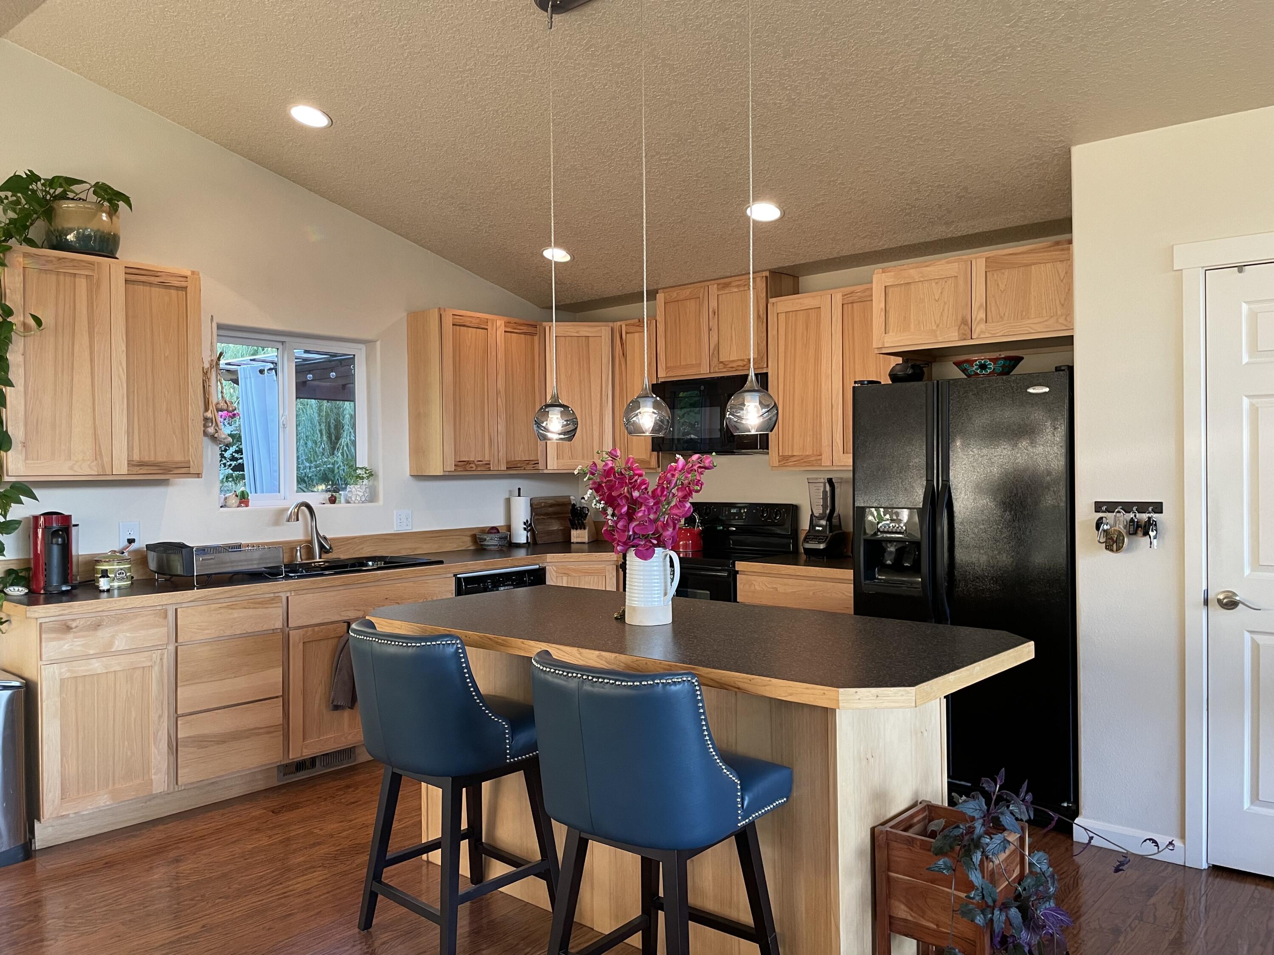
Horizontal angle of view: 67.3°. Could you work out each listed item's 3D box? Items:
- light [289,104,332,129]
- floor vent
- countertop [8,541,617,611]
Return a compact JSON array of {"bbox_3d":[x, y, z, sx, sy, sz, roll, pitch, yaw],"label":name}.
[{"bbox_3d":[-1.410,-1.573,4.143,0.180,0.030,0.180,0,-14,41],"label":"light"},{"bbox_3d":[-1.461,1.314,4.396,0.017,0.084,0.397,0,1,42],"label":"floor vent"},{"bbox_3d":[-1.158,0.455,4.778,0.960,0.040,3.420,0,1,41],"label":"countertop"}]

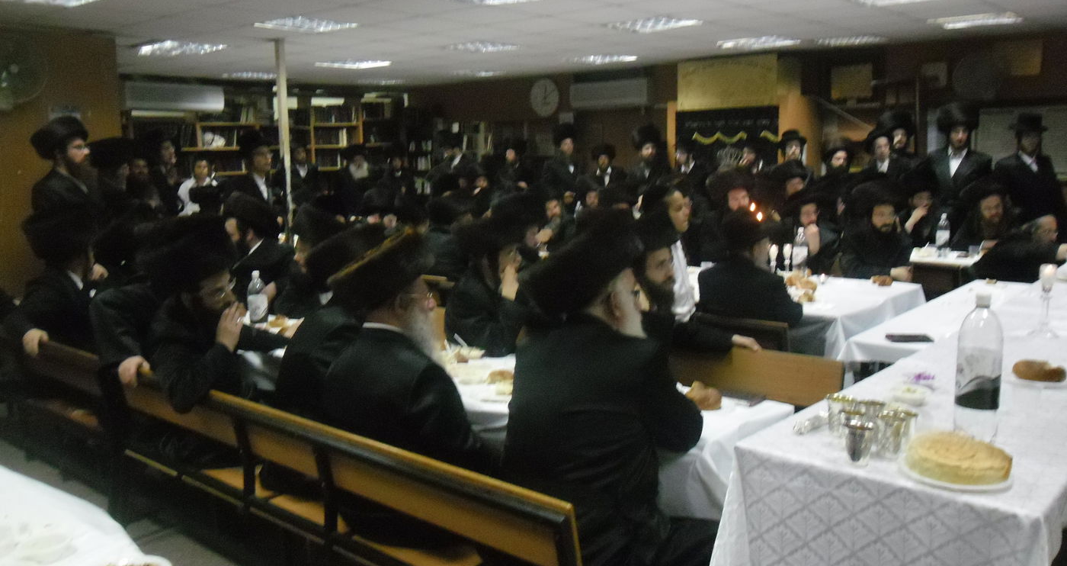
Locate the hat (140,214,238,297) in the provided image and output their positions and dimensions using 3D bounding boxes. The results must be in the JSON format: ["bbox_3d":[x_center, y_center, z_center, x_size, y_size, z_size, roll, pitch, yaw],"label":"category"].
[{"bbox_3d":[-1.266,-0.102,3.050,0.360,0.170,0.350,-30,18,-14],"label":"hat"}]

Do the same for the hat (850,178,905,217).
[{"bbox_3d":[2.169,-0.539,5.250,0.340,0.210,0.340,-3,10,-12],"label":"hat"}]

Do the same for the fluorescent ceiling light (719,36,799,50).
[{"bbox_3d":[2.075,-2.214,7.658,0.580,0.070,0.580,8,13,40],"label":"fluorescent ceiling light"}]

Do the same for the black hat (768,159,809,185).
[{"bbox_3d":[1.897,-0.823,6.200,0.300,0.170,0.330,-8,12,-37],"label":"black hat"}]

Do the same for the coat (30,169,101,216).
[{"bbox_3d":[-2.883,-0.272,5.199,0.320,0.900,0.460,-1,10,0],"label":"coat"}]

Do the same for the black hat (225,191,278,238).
[{"bbox_3d":[-1.615,-0.388,4.750,0.350,0.160,0.340,24,8,-7],"label":"black hat"}]

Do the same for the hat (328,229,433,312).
[{"bbox_3d":[-0.482,-0.038,2.620,0.350,0.160,0.340,-36,25,-22],"label":"hat"}]

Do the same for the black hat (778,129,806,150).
[{"bbox_3d":[2.601,-1.439,8.350,0.310,0.150,0.330,2,5,14],"label":"black hat"}]

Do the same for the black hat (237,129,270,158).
[{"bbox_3d":[-2.056,-1.020,6.100,0.270,0.190,0.260,6,12,36],"label":"black hat"}]

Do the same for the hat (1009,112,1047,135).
[{"bbox_3d":[4.221,-1.358,7.100,0.330,0.150,0.350,5,7,30],"label":"hat"}]

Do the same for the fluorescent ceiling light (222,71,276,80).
[{"bbox_3d":[-3.283,-2.439,9.800,0.600,0.080,0.600,7,12,40],"label":"fluorescent ceiling light"}]

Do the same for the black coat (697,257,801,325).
[{"bbox_3d":[0.994,0.138,3.837,0.480,0.600,0.400,8,13,41],"label":"black coat"}]

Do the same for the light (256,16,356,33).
[{"bbox_3d":[-1.692,-1.934,6.198,0.580,0.070,0.580,7,13,40],"label":"light"}]

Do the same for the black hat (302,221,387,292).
[{"bbox_3d":[-0.630,-0.085,2.880,0.350,0.160,0.340,-39,28,-26],"label":"black hat"}]

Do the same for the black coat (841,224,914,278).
[{"bbox_3d":[2.138,-0.154,5.200,0.500,0.500,0.400,-4,10,-17],"label":"black coat"}]

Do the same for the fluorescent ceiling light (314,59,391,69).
[{"bbox_3d":[-1.908,-2.321,8.798,0.580,0.070,0.580,7,13,40],"label":"fluorescent ceiling light"}]

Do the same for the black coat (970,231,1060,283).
[{"bbox_3d":[2.916,-0.114,5.050,0.580,0.480,0.500,4,11,27],"label":"black coat"}]

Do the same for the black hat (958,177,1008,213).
[{"bbox_3d":[3.128,-0.619,5.800,0.340,0.200,0.350,-4,10,-17],"label":"black hat"}]

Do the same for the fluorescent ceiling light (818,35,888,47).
[{"bbox_3d":[2.943,-2.228,7.682,0.600,0.080,0.600,7,12,40],"label":"fluorescent ceiling light"}]

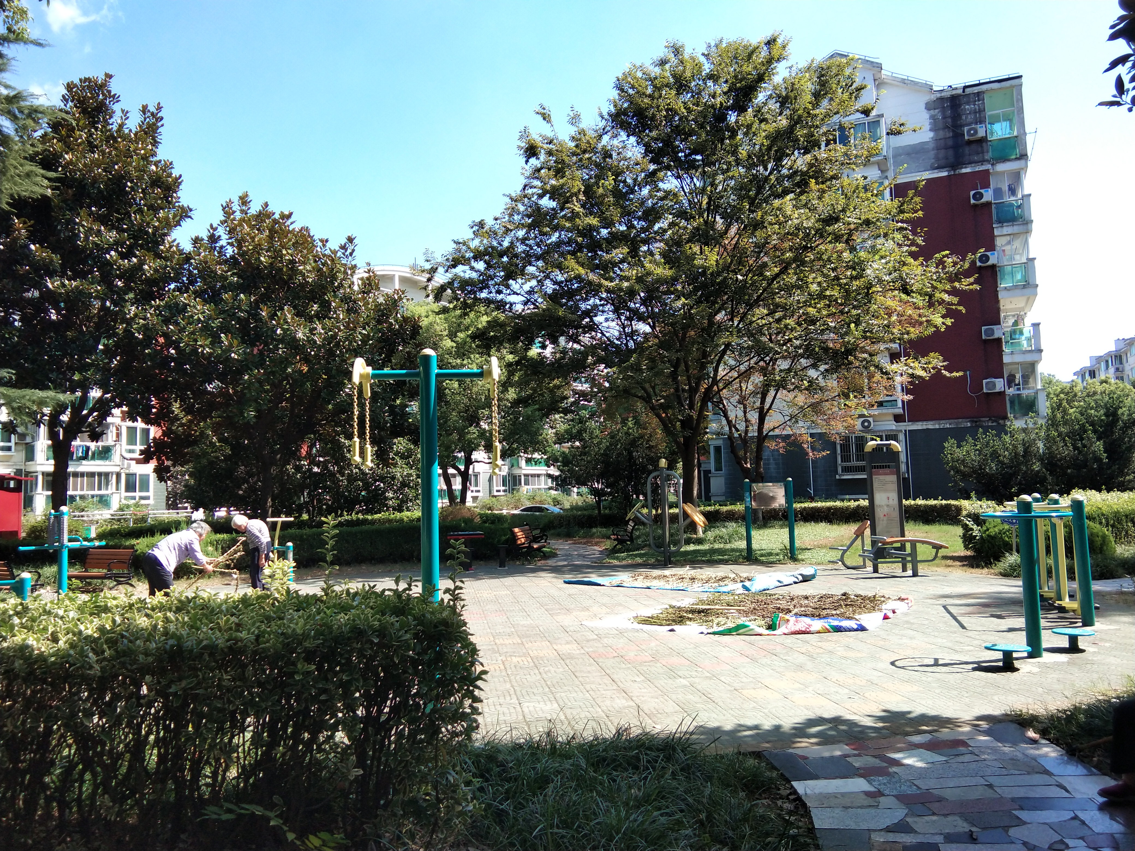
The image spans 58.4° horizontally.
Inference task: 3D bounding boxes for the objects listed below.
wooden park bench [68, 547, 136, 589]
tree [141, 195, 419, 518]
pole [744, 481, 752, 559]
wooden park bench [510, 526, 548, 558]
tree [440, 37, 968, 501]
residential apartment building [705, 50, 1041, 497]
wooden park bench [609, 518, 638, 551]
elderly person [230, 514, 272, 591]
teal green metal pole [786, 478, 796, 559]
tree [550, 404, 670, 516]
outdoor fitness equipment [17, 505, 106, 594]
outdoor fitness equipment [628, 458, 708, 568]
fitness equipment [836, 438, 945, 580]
[{"bbox_3d":[-8.117,2.512,17.588,1.300,0.800,0.630,-4,-4,27],"label":"wooden park bench"},{"bbox_3d":[-7.445,-1.342,26.300,7.000,9.200,6.600,-1,-4,0],"label":"tree"},{"bbox_3d":[3.737,1.960,21.000,0.110,1.700,0.110,-1,-4,0],"label":"pole"},{"bbox_3d":[-0.897,2.766,24.200,0.630,0.770,1.450,-2,-4,13],"label":"wooden park bench"},{"bbox_3d":[3.453,-3.554,26.298,13.000,13.300,12.000,-2,-4,0],"label":"tree"},{"bbox_3d":[17.233,-6.107,57.266,14.500,21.700,22.000,-3,-4,21],"label":"residential apartment building"},{"bbox_3d":[1.334,2.689,24.871,0.630,0.800,1.300,-1,-4,-8],"label":"wooden park bench"},{"bbox_3d":[-4.921,1.999,15.800,0.640,1.270,0.440,-1,-4,-9],"label":"elderly person"},{"bbox_3d":[4.635,1.933,21.000,0.110,1.700,0.110,-1,-4,0],"label":"teal green metal pole"},{"bbox_3d":[1.558,1.525,37.200,4.400,4.750,4.200,-1,-4,0],"label":"tree"},{"bbox_3d":[-6.288,1.757,12.624,1.050,1.500,0.750,1,-5,-35],"label":"outdoor fitness equipment"},{"bbox_3d":[1.920,1.695,19.826,1.500,2.050,0.900,-3,-4,10],"label":"outdoor fitness equipment"},{"bbox_3d":[5.212,1.324,16.436,1.500,2.100,1.600,-2,-4,0],"label":"fitness equipment"}]

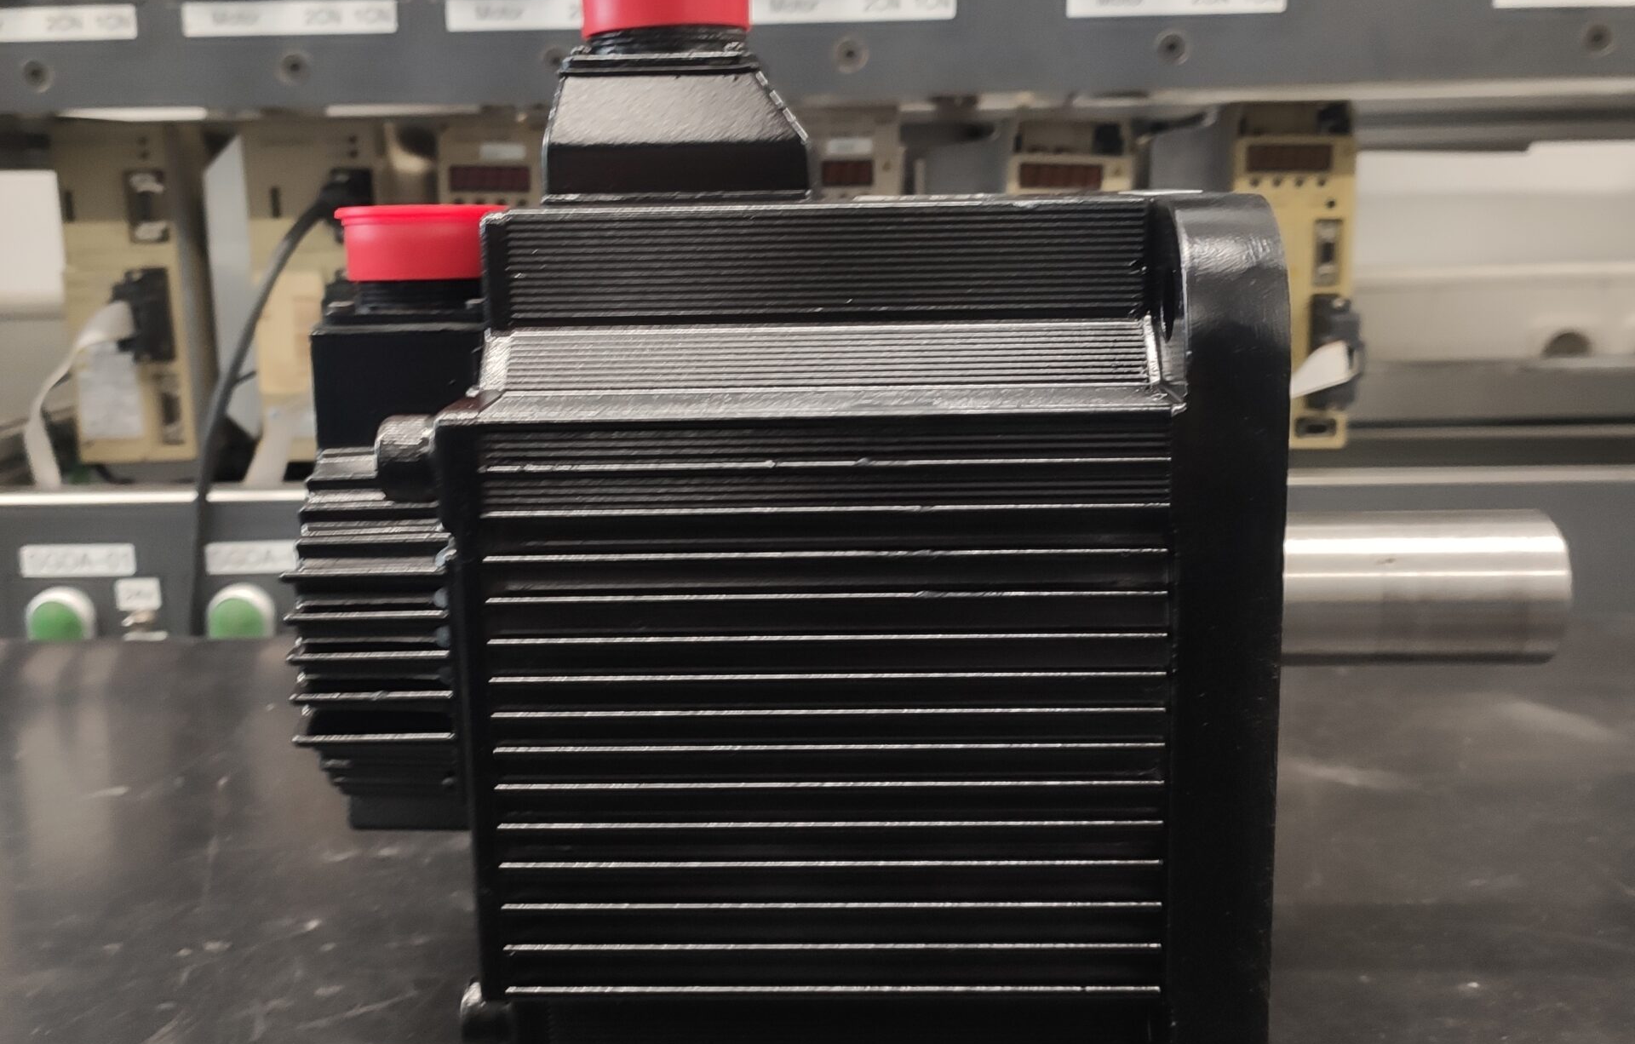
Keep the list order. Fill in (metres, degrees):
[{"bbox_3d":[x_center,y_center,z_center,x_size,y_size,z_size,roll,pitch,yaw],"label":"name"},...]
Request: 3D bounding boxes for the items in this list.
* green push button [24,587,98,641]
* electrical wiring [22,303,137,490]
[{"bbox_3d":[-0.323,0.044,0.698,0.030,0.030,0.016,-1,12,2],"label":"green push button"},{"bbox_3d":[-0.327,-0.057,0.725,0.050,0.088,0.040,-1,12,2],"label":"electrical wiring"}]

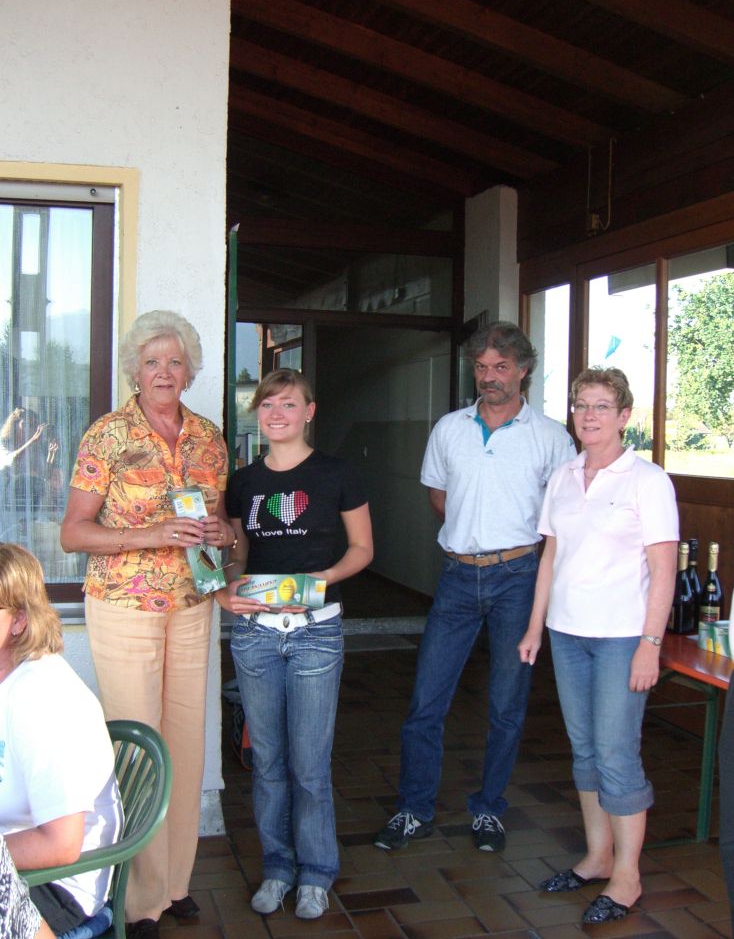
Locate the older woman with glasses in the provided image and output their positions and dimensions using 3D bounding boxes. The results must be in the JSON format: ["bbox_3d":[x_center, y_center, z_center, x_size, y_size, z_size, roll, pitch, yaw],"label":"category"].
[{"bbox_3d":[0.742,0.507,3.339,0.470,1.645,0.410,2,2,41],"label":"older woman with glasses"}]

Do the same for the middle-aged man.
[{"bbox_3d":[0.380,0.391,3.864,0.620,1.839,0.450,1,2,22],"label":"middle-aged man"}]

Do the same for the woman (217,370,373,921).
[{"bbox_3d":[-0.225,0.509,3.293,0.480,1.616,0.370,1,2,-3],"label":"woman"}]

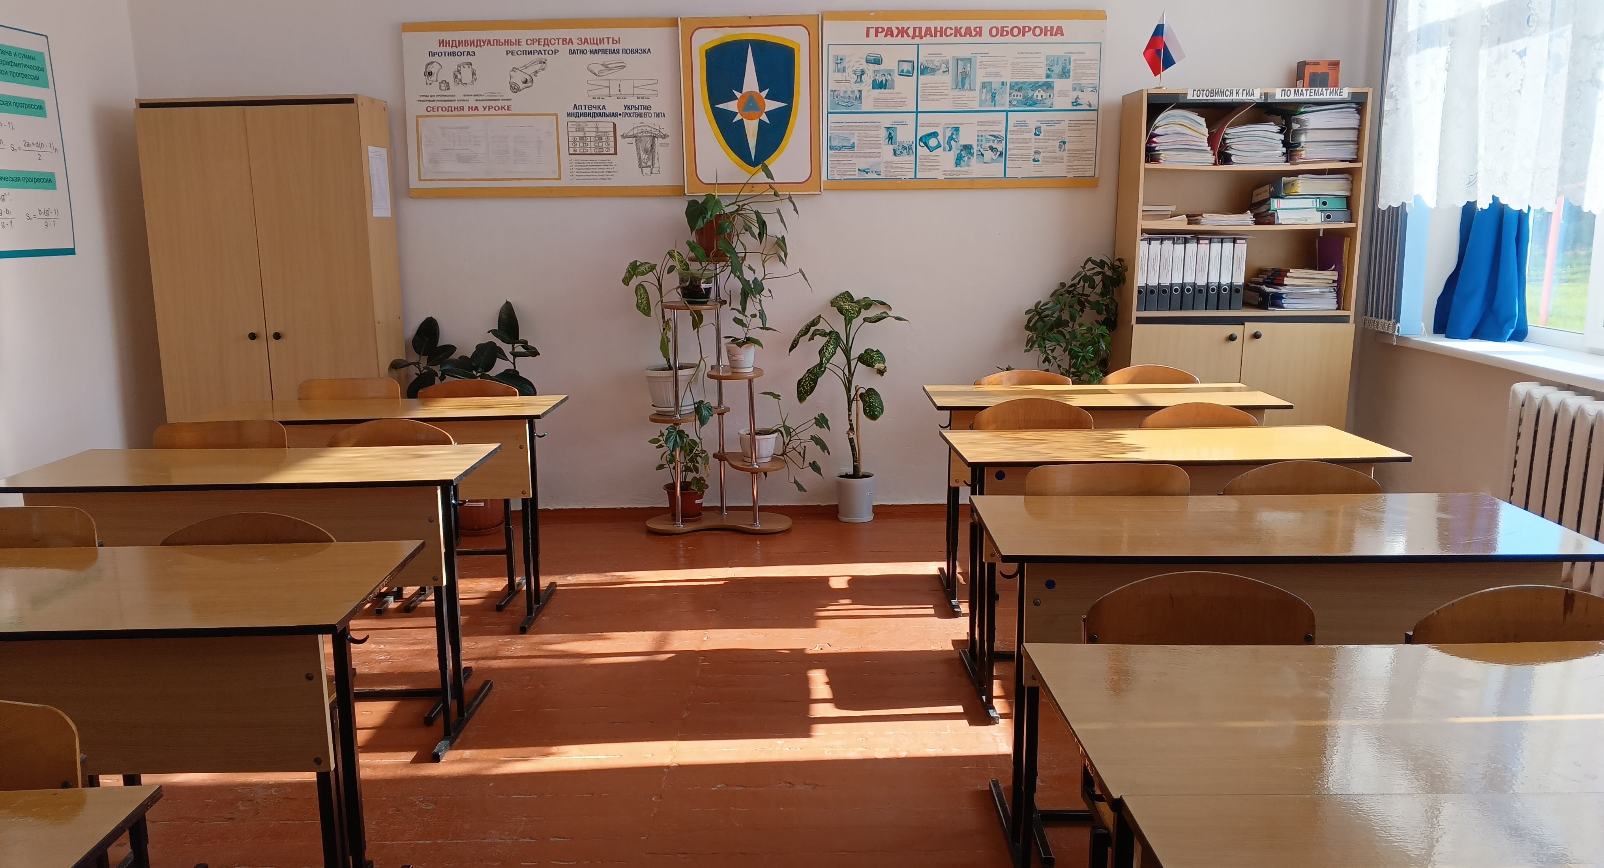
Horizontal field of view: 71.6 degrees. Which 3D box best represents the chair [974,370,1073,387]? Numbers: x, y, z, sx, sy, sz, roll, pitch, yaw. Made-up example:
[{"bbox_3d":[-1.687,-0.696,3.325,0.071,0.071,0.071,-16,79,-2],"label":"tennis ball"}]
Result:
[{"bbox_3d":[0.883,0.188,4.321,0.420,0.832,0.470,0,10,0],"label":"chair"}]

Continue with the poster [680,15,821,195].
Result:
[{"bbox_3d":[-0.229,-1.483,5.038,0.625,0.780,0.030,-1,11,-1],"label":"poster"}]

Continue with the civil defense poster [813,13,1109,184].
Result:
[{"bbox_3d":[0.728,-1.508,5.045,1.268,0.780,0.030,-1,11,-1],"label":"civil defense poster"}]

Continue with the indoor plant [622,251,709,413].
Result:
[{"bbox_3d":[-0.627,-0.454,5.069,0.400,0.750,0.360,0,10,0],"label":"indoor plant"}]

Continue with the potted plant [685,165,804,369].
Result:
[{"bbox_3d":[-0.257,-0.735,4.940,0.530,0.880,0.380,-1,11,-1],"label":"potted plant"}]

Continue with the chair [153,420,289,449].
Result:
[{"bbox_3d":[-1.768,0.395,3.259,0.420,0.825,0.470,0,10,0],"label":"chair"}]

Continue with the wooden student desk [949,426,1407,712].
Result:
[{"bbox_3d":[1.045,0.403,3.298,1.200,0.766,0.500,0,10,-1],"label":"wooden student desk"}]

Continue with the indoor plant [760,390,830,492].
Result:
[{"bbox_3d":[-0.070,0.032,5.125,0.400,0.470,0.340,0,10,0],"label":"indoor plant"}]

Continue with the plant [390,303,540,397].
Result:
[{"bbox_3d":[-1.510,-0.053,5.068,0.650,1.070,0.520,0,10,0],"label":"plant"}]

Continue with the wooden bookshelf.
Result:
[{"bbox_3d":[1.932,-0.521,5.049,0.950,1.960,0.360,0,10,0],"label":"wooden bookshelf"}]

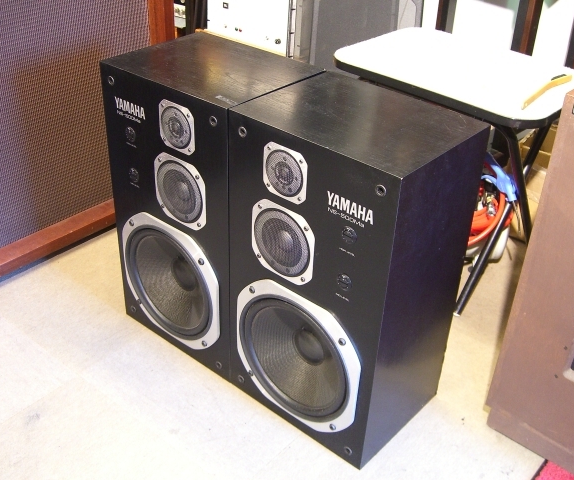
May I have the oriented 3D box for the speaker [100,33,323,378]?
[{"bbox_3d":[-0.152,-0.070,1.472,0.332,0.605,0.259,26,40,31],"label":"speaker"}]

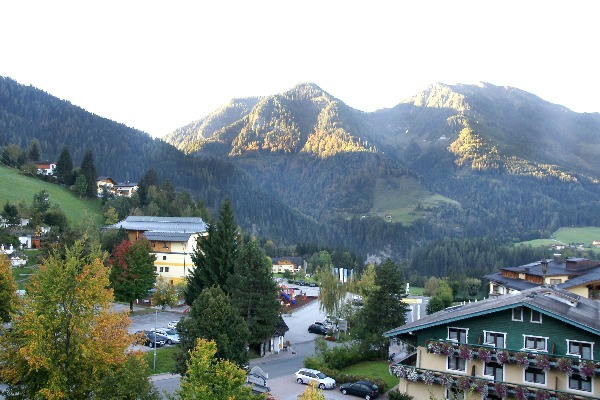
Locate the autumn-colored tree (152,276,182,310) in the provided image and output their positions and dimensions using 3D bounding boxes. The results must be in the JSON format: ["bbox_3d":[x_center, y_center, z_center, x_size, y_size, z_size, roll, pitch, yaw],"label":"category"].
[{"bbox_3d":[-25.107,17.313,84.000,5.100,6.813,5.100,1,-3,0],"label":"autumn-colored tree"}]

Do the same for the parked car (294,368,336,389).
[{"bbox_3d":[1.620,18.800,47.500,4.500,1.460,1.780,-1,-3,27],"label":"parked car"}]

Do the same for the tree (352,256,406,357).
[{"bbox_3d":[10.414,13.864,57.500,6.700,12.778,6.700,1,-3,0],"label":"tree"}]

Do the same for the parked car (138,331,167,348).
[{"bbox_3d":[-20.551,19.294,62.545,4.400,1.540,1.800,-2,-4,38],"label":"parked car"}]

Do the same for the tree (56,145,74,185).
[{"bbox_3d":[-115.687,-17.390,222.000,8.000,19.487,8.000,1,-3,0],"label":"tree"}]

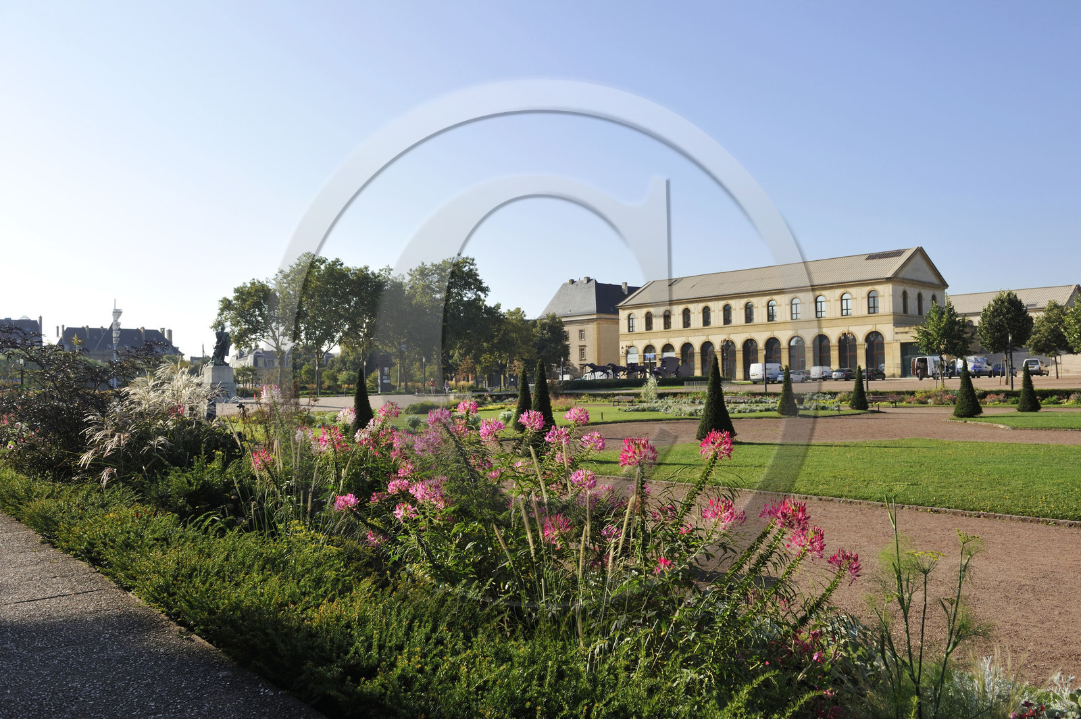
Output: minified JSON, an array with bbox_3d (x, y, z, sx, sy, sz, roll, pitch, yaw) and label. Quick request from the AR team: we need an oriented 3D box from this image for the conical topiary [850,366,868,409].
[{"bbox_3d":[18.952,1.709,50.000,1.140,2.620,1.140,-1,-1,0],"label":"conical topiary"}]

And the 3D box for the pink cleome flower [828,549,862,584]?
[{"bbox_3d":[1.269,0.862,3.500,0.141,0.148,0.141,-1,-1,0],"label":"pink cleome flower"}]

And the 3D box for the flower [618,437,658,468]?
[{"bbox_3d":[0.478,0.453,4.100,0.194,0.148,0.184,-1,-2,0],"label":"flower"}]

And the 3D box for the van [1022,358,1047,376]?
[{"bbox_3d":[53.400,0.860,90.500,1.720,1.810,4.150,-2,-2,44],"label":"van"}]

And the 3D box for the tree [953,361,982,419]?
[{"bbox_3d":[20.529,1.410,40.500,1.236,2.822,1.236,-2,-2,27],"label":"tree"}]

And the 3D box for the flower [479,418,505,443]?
[{"bbox_3d":[-0.289,0.422,5.000,0.151,0.141,0.151,-1,-1,0],"label":"flower"}]

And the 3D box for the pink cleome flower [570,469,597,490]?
[{"bbox_3d":[0.234,0.657,4.600,0.148,0.111,0.148,-1,-1,0],"label":"pink cleome flower"}]

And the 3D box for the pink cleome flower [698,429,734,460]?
[{"bbox_3d":[0.793,0.384,3.800,0.156,0.134,0.156,-2,-1,12],"label":"pink cleome flower"}]

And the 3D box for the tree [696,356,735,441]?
[{"bbox_3d":[6.436,1.377,31.000,1.405,3.132,1.405,-2,-1,12],"label":"tree"}]

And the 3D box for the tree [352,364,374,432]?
[{"bbox_3d":[-6.478,1.533,30.800,0.867,2.539,0.867,-1,-2,0],"label":"tree"}]

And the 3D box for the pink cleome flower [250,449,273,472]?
[{"bbox_3d":[-2.024,0.736,6.100,0.166,0.172,0.166,-1,-1,0],"label":"pink cleome flower"}]

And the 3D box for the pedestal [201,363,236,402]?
[{"bbox_3d":[-26.745,2.004,70.000,2.163,3.081,2.163,0,-2,-41],"label":"pedestal"}]

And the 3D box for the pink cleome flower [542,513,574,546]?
[{"bbox_3d":[0.088,0.914,4.500,0.172,0.181,0.168,-1,-2,0],"label":"pink cleome flower"}]

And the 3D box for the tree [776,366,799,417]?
[{"bbox_3d":[12.136,1.541,41.200,1.118,2.485,1.118,-1,-2,0],"label":"tree"}]

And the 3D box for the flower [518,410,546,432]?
[{"bbox_3d":[-0.048,0.350,4.800,0.150,0.130,0.150,-1,-1,0],"label":"flower"}]

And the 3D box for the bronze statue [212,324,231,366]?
[{"bbox_3d":[-26.638,-1.170,70.000,1.240,3.420,1.054,-1,-2,-30],"label":"bronze statue"}]

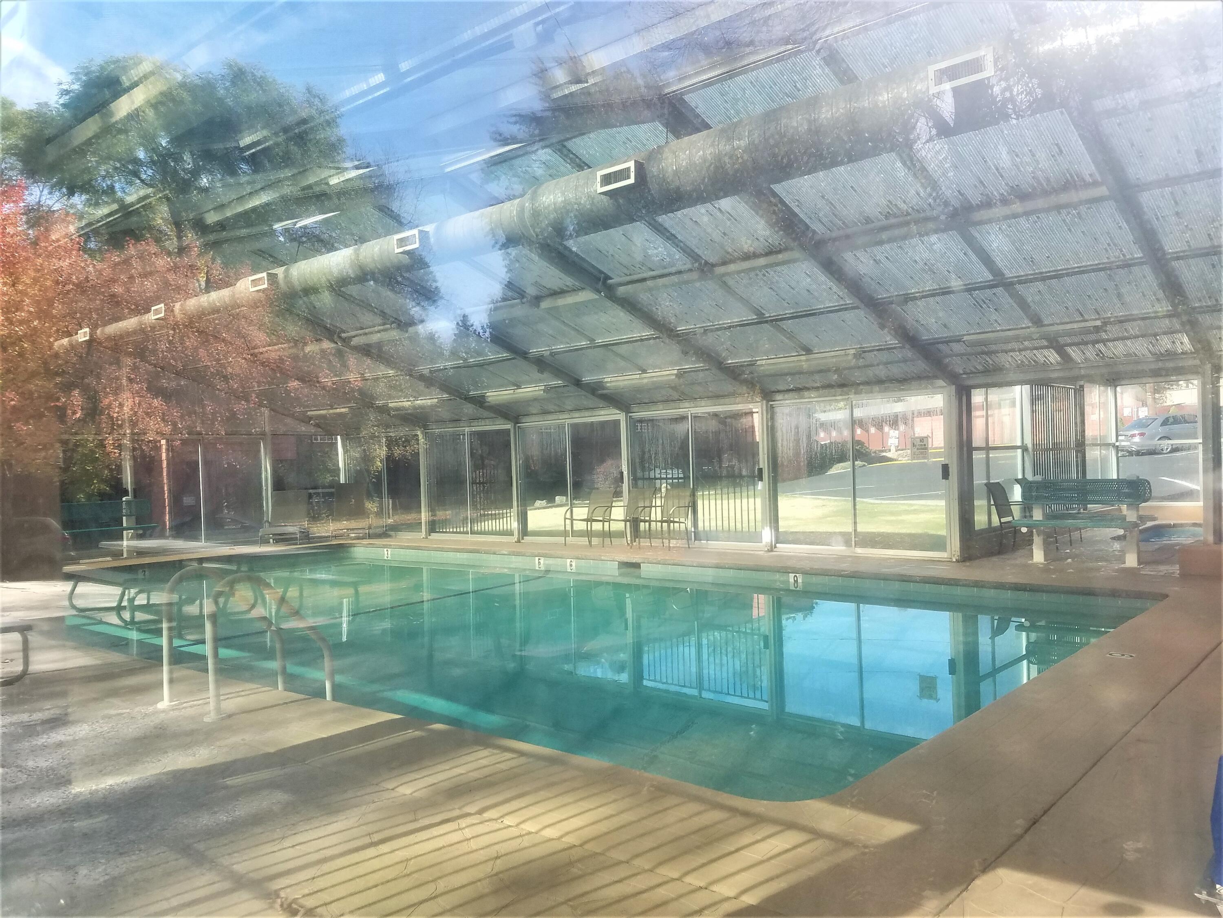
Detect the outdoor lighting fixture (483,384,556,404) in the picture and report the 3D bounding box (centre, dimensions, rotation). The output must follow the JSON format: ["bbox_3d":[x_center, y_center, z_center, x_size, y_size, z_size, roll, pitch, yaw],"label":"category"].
[{"bbox_3d":[-1.435,-0.961,13.738,1.250,0.090,0.150,-2,-16,41],"label":"outdoor lighting fixture"}]

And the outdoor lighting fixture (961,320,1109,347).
[{"bbox_3d":[4.138,-1.238,9.076,1.250,0.090,0.150,-2,-16,41],"label":"outdoor lighting fixture"}]

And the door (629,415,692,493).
[{"bbox_3d":[0.707,0.266,13.345,1.120,1.870,0.060,-2,-1,41],"label":"door"}]

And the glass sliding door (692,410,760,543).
[{"bbox_3d":[1.565,0.230,12.596,1.120,1.870,0.060,-2,-1,41],"label":"glass sliding door"}]

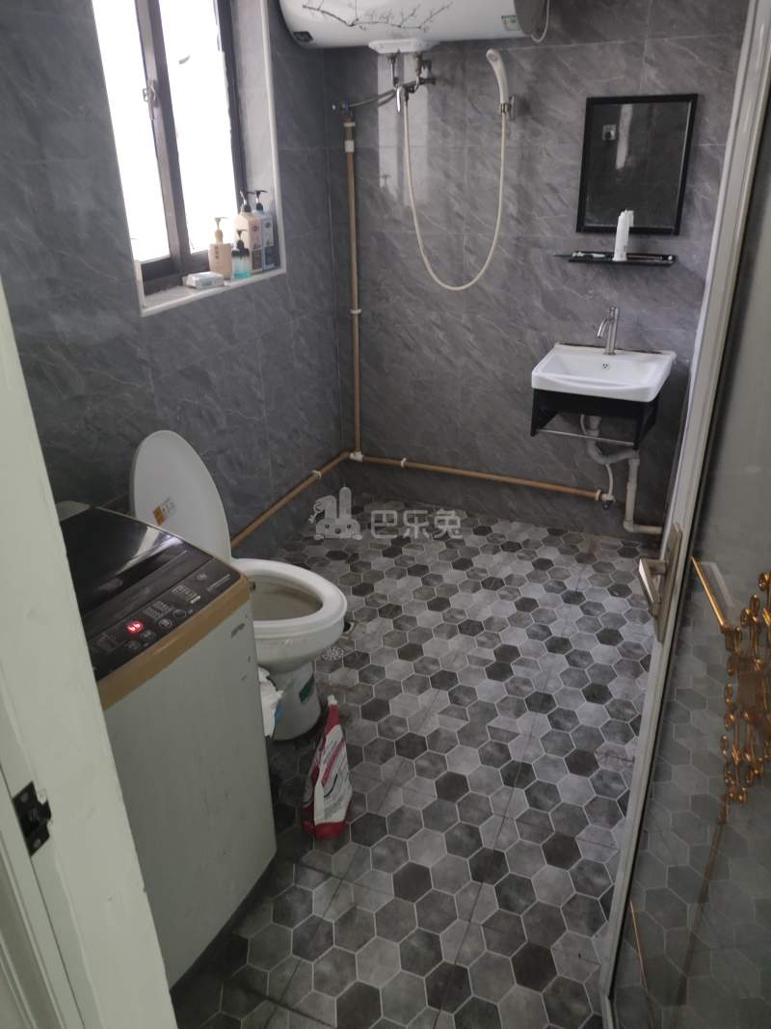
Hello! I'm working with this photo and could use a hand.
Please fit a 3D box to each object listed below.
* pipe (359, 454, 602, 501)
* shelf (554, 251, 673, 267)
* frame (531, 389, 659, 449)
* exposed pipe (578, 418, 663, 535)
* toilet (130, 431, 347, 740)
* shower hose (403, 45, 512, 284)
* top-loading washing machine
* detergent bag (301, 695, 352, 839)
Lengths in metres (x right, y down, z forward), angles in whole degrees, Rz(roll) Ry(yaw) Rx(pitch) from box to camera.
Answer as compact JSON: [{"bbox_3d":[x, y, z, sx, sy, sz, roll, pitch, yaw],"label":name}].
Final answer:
[{"bbox_3d":[0.388,-0.172,3.256,1.110,0.040,0.040,11,28,19],"label":"pipe"},{"bbox_3d":[0.848,-0.918,2.667,0.360,0.035,0.105,10,28,20],"label":"shelf"},{"bbox_3d":[0.791,-0.418,2.785,0.400,0.200,0.350,10,28,20],"label":"frame"},{"bbox_3d":[0.948,-0.156,2.922,0.370,0.530,0.190,10,28,20],"label":"exposed pipe"},{"bbox_3d":[-0.405,0.179,2.046,0.600,0.840,0.370,9,28,20],"label":"toilet"},{"bbox_3d":[0.250,-1.226,2.709,0.370,0.800,0.170,10,28,20],"label":"shower hose"},{"bbox_3d":[-0.577,0.470,1.467,0.470,0.830,0.480,13,29,25],"label":"top-loading washing machine"},{"bbox_3d":[-0.137,0.592,1.740,0.120,0.365,0.085,-11,28,-20],"label":"detergent bag"}]

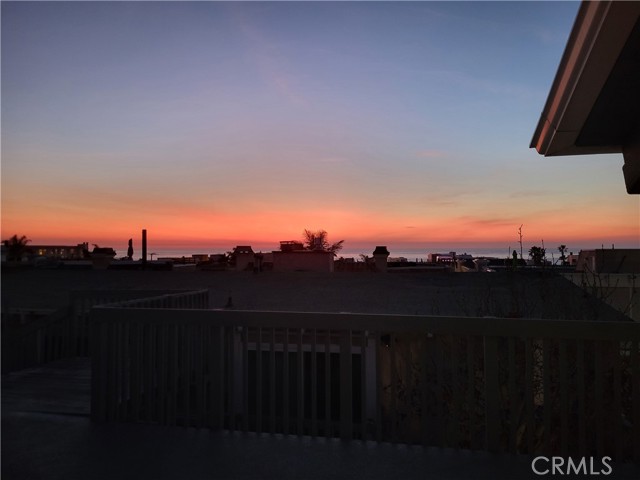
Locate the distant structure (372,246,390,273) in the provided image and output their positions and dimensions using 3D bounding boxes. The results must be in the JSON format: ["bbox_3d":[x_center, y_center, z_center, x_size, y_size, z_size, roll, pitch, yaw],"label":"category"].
[{"bbox_3d":[3.370,1.090,26.300,0.950,1.420,0.900,0,-1,10],"label":"distant structure"}]

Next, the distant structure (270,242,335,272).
[{"bbox_3d":[-0.930,0.920,26.600,3.150,1.800,1.700,0,-1,10],"label":"distant structure"}]

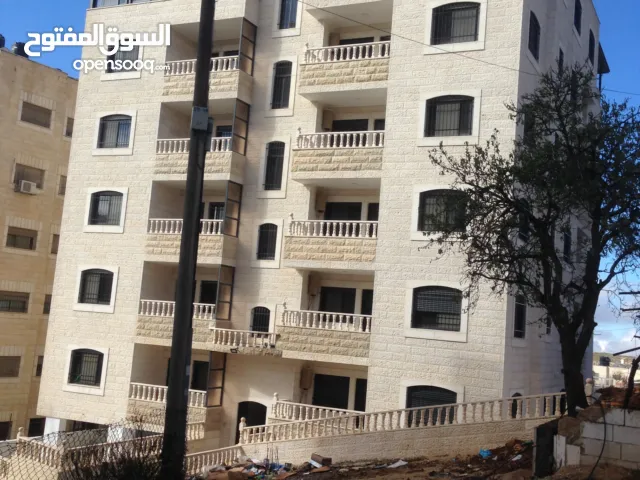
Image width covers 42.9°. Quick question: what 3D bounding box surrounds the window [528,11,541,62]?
[{"bbox_3d":[7.125,-6.807,27.253,0.200,1.460,1.520,1,-8,27],"label":"window"}]

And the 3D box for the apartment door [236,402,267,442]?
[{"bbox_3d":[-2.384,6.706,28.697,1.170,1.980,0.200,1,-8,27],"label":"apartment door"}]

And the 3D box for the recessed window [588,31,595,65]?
[{"bbox_3d":[11.862,-8.359,35.631,0.170,1.391,1.497,1,-8,26],"label":"recessed window"}]

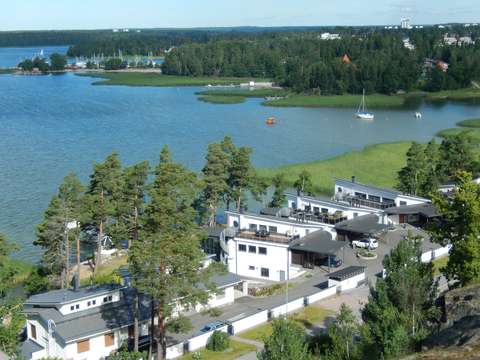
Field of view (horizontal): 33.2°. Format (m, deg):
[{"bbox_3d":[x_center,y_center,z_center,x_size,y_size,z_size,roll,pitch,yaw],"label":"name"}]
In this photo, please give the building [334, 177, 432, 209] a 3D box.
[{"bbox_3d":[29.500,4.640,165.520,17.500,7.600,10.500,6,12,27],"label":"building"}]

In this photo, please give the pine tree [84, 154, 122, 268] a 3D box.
[{"bbox_3d":[-24.140,5.620,142.360,6.820,21.250,6.820,0,11,0],"label":"pine tree"}]

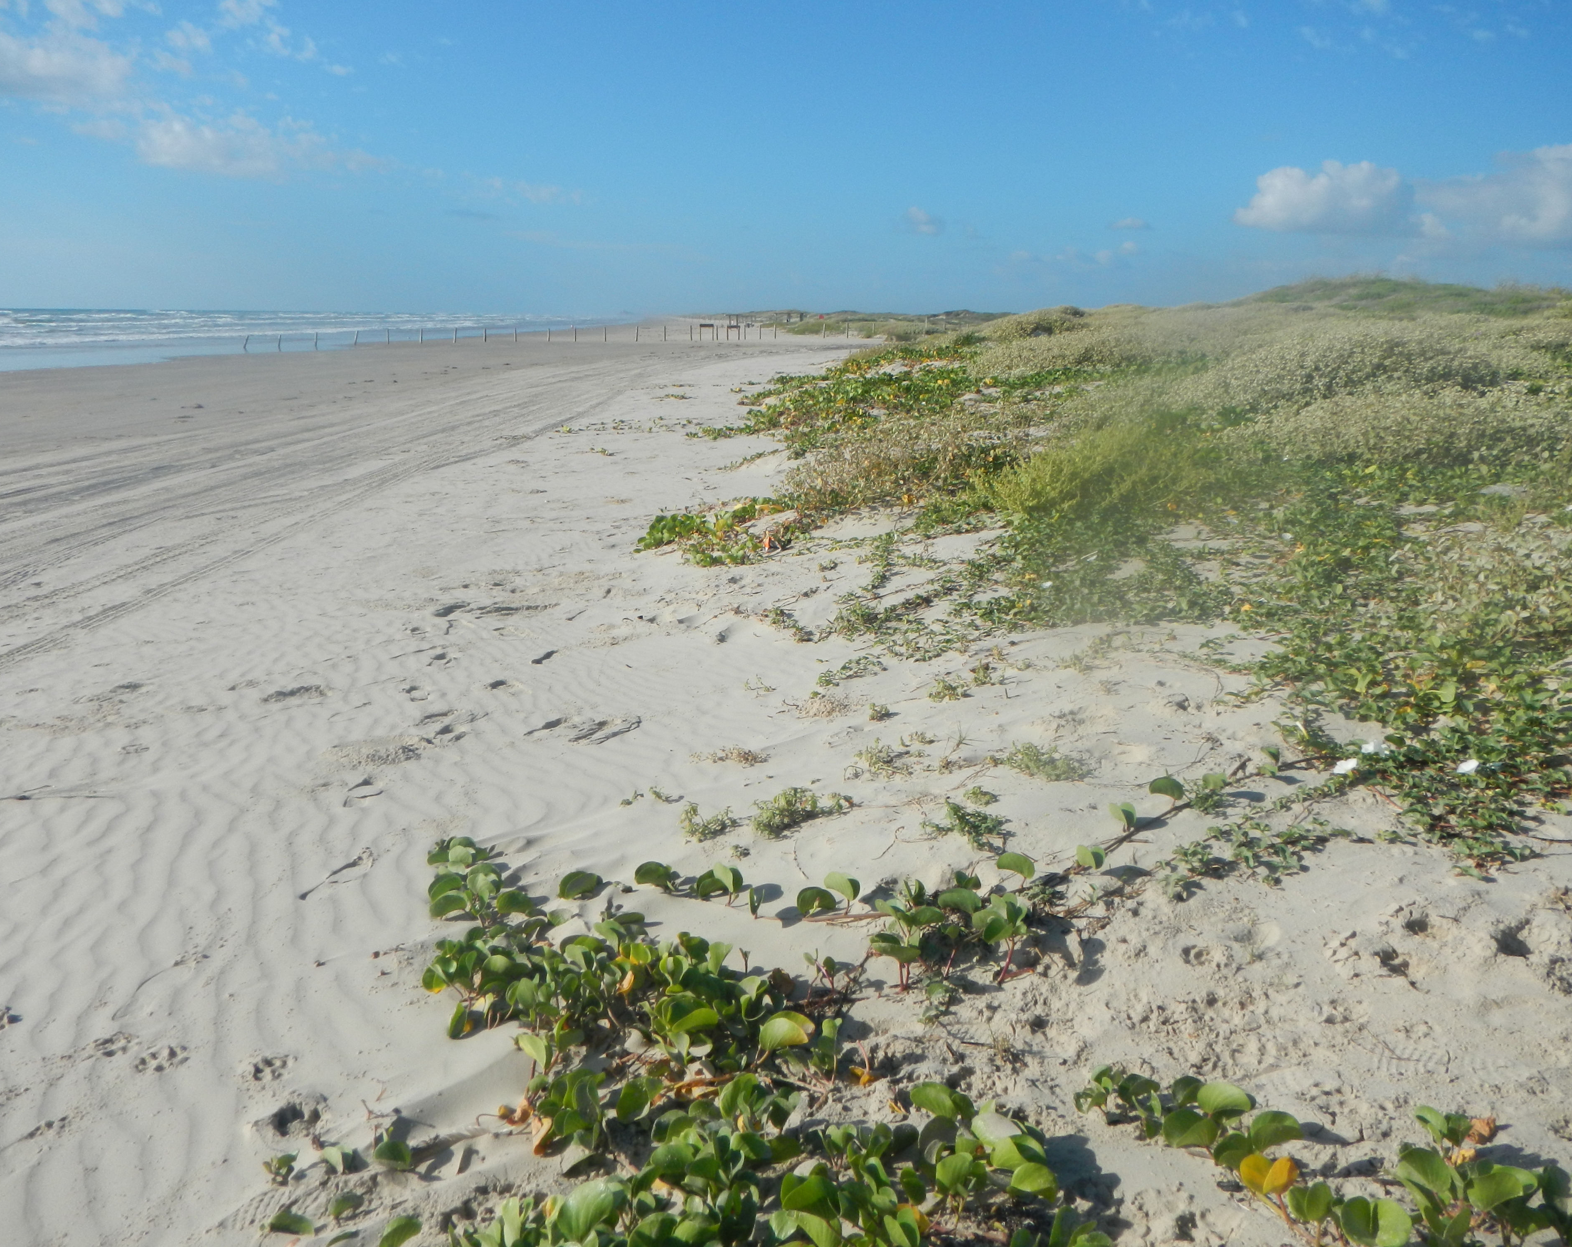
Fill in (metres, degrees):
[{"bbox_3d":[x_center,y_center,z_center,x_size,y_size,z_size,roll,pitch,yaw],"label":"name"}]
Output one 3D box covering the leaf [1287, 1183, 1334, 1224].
[{"bbox_3d":[0.841,0.930,2.157,0.073,0.056,0.045,6,14,23],"label":"leaf"}]

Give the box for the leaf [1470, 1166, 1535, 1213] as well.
[{"bbox_3d":[1.078,0.852,2.024,0.098,0.044,0.064,8,15,30],"label":"leaf"}]

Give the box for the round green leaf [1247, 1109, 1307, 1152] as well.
[{"bbox_3d":[0.857,0.887,2.346,0.099,0.062,0.049,6,14,22],"label":"round green leaf"}]

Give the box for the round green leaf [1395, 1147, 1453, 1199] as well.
[{"bbox_3d":[0.960,0.827,2.024,0.088,0.060,0.048,7,15,28],"label":"round green leaf"}]

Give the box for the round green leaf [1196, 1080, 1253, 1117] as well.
[{"bbox_3d":[0.791,0.858,2.426,0.100,0.058,0.046,5,14,20],"label":"round green leaf"}]

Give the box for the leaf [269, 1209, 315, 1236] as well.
[{"bbox_3d":[-0.757,0.917,2.060,0.072,0.029,0.047,-5,14,-22],"label":"leaf"}]

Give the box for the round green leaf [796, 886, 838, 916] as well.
[{"bbox_3d":[0.077,0.681,3.304,0.096,0.065,0.039,1,13,2],"label":"round green leaf"}]

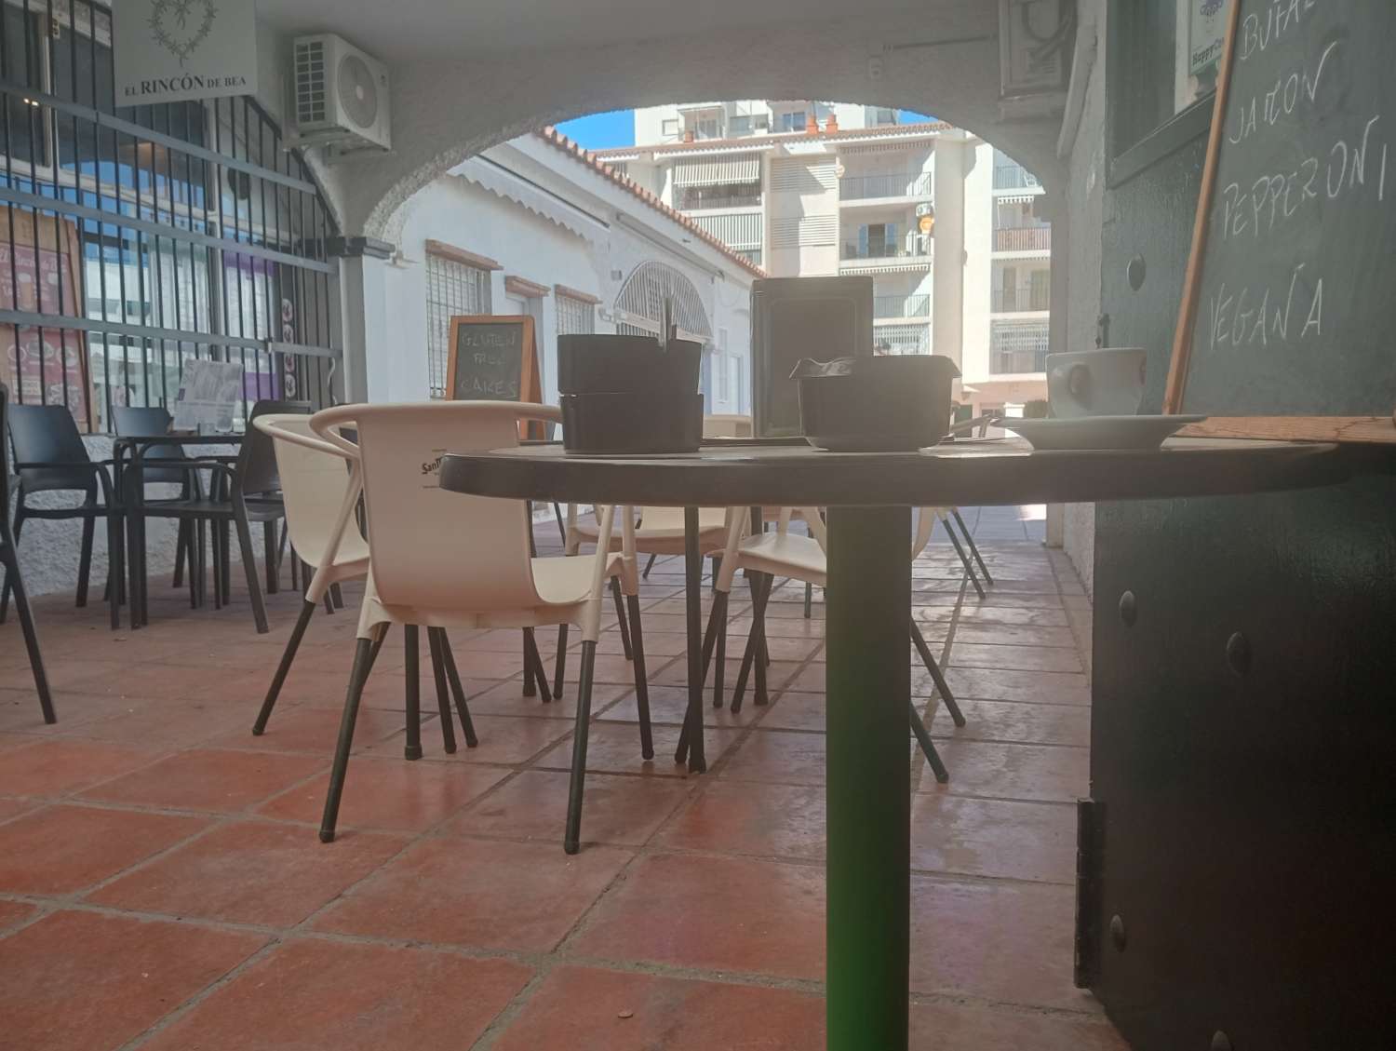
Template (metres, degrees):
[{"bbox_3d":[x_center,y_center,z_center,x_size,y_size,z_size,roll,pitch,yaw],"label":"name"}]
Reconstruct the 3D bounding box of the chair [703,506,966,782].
[{"bbox_3d":[0.311,0.114,2.583,0.600,0.775,0.560,1,5,17],"label":"chair"}]

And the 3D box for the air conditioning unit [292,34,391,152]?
[{"bbox_3d":[-2.276,-2.765,7.293,0.285,0.550,0.640,0,5,16],"label":"air conditioning unit"}]

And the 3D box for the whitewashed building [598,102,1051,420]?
[{"bbox_3d":[8.090,-12.823,58.299,26.000,17.500,12.000,0,5,15],"label":"whitewashed building"}]

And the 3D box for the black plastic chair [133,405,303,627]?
[{"bbox_3d":[-1.847,-0.054,4.500,0.590,0.865,0.550,0,5,15],"label":"black plastic chair"}]

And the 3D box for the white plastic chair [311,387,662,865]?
[{"bbox_3d":[-0.396,0.153,2.218,0.560,0.775,0.600,0,5,10],"label":"white plastic chair"}]

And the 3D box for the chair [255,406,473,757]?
[{"bbox_3d":[-0.757,0.104,2.889,0.600,0.775,0.560,0,5,14],"label":"chair"}]

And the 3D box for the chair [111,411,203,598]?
[{"bbox_3d":[-2.359,-0.106,5.244,0.590,0.865,0.550,1,5,18],"label":"chair"}]

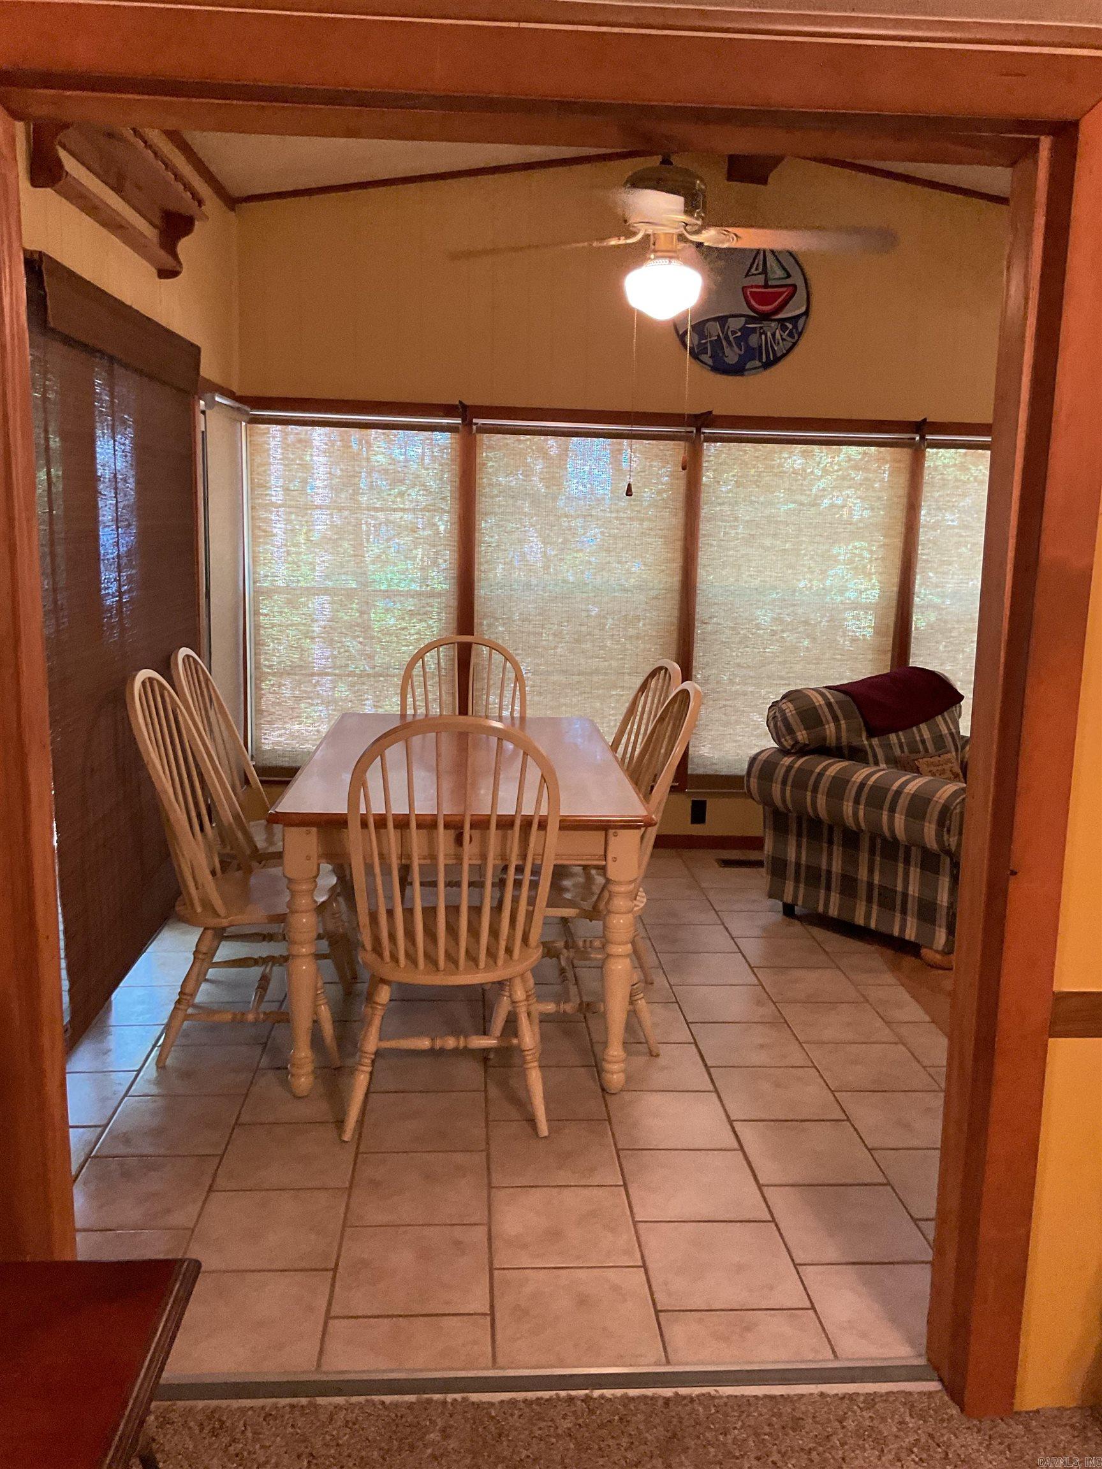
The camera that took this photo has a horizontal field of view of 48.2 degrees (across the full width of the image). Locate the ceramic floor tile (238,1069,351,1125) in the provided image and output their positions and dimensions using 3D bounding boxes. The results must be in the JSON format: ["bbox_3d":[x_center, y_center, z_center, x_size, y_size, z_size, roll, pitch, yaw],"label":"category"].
[{"bbox_3d":[-0.623,0.928,3.154,0.298,0.010,0.298,1,10,-4],"label":"ceramic floor tile"}]

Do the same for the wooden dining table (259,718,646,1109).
[{"bbox_3d":[-0.268,0.435,3.837,0.945,0.755,1.576,1,9,-4],"label":"wooden dining table"}]

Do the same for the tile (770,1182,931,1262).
[{"bbox_3d":[0.642,1.067,2.682,0.303,0.012,0.303,1,10,-4],"label":"tile"}]

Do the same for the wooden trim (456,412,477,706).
[{"bbox_3d":[-0.383,-0.634,5.552,0.085,1.644,0.045,1,10,-4],"label":"wooden trim"}]

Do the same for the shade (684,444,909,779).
[{"bbox_3d":[1.126,-0.548,5.619,0.958,1.526,0.060,1,10,-4],"label":"shade"}]

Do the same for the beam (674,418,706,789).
[{"bbox_3d":[0.623,-0.576,5.630,0.080,1.694,0.030,1,10,-4],"label":"beam"}]

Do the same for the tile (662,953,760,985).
[{"bbox_3d":[0.539,0.809,4.202,0.303,0.012,0.303,1,10,-4],"label":"tile"}]

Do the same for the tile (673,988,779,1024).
[{"bbox_3d":[0.548,0.844,3.841,0.298,0.010,0.298,1,10,-4],"label":"tile"}]

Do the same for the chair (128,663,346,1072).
[{"bbox_3d":[-0.847,0.339,3.459,0.565,1.040,0.502,1,10,-4],"label":"chair"}]

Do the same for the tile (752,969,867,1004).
[{"bbox_3d":[0.858,0.838,4.093,0.304,0.010,0.304,1,10,-4],"label":"tile"}]

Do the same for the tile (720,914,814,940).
[{"bbox_3d":[0.822,0.739,4.737,0.304,0.010,0.306,1,10,-4],"label":"tile"}]

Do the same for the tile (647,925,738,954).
[{"bbox_3d":[0.507,0.742,4.445,0.298,0.010,0.298,1,10,-4],"label":"tile"}]

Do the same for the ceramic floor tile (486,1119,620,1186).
[{"bbox_3d":[0.005,1.012,2.969,0.304,0.010,0.304,1,10,-4],"label":"ceramic floor tile"}]

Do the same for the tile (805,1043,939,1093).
[{"bbox_3d":[0.899,0.943,3.463,0.303,0.012,0.303,1,10,-4],"label":"tile"}]

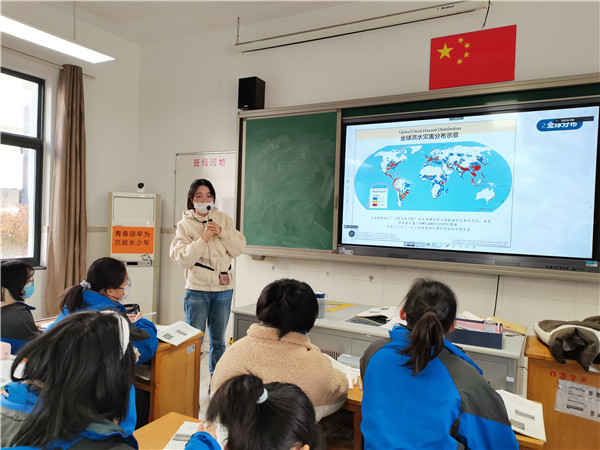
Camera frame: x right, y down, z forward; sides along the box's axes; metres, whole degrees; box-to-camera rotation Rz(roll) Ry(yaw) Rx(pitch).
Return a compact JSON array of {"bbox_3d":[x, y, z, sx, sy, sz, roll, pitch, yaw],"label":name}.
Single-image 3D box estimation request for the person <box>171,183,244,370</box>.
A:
[{"bbox_3d":[-0.722,0.490,3.506,0.560,1.689,0.380,2,1,-12],"label":"person"}]

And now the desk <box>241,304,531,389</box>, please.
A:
[{"bbox_3d":[0.465,0.980,2.813,1.650,0.805,0.679,2,1,29],"label":"desk"}]

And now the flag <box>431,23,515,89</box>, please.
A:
[{"bbox_3d":[1.390,-1.348,3.658,0.651,0.430,0.012,2,1,29],"label":"flag"}]

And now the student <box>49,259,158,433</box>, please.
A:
[{"bbox_3d":[-0.965,0.748,2.156,0.530,1.180,0.660,2,1,29],"label":"student"}]

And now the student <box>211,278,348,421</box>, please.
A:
[{"bbox_3d":[-0.078,0.783,1.673,0.520,1.180,0.600,2,1,29],"label":"student"}]

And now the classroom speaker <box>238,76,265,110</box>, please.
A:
[{"bbox_3d":[-0.488,-1.313,4.565,0.207,0.295,0.170,2,1,29],"label":"classroom speaker"}]

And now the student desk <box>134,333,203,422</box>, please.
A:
[{"bbox_3d":[-1.151,0.952,2.586,1.200,0.750,0.400,2,1,29],"label":"student desk"}]

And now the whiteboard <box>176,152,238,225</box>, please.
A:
[{"bbox_3d":[-1.010,-0.378,4.947,0.950,0.831,0.020,2,1,29],"label":"whiteboard"}]

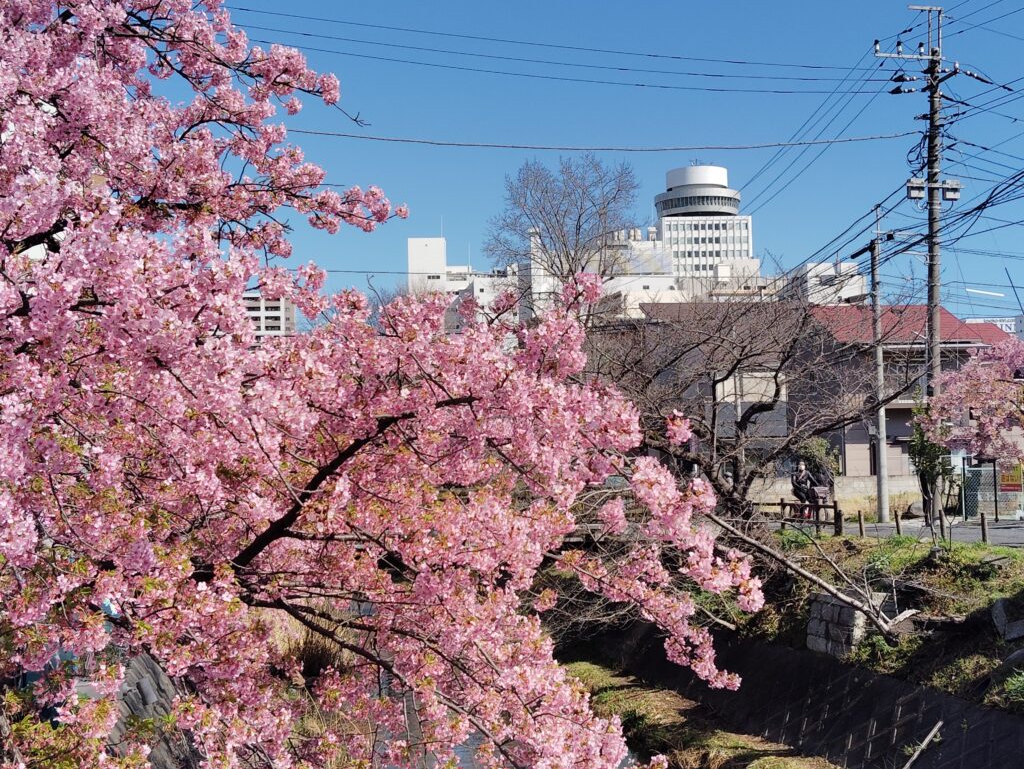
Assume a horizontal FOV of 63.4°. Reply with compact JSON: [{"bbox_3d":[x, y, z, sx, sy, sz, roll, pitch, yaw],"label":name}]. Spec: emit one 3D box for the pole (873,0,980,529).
[{"bbox_3d":[10.987,-3.268,21.881,2.600,13.680,1.500,1,-2,-8],"label":"pole"}]

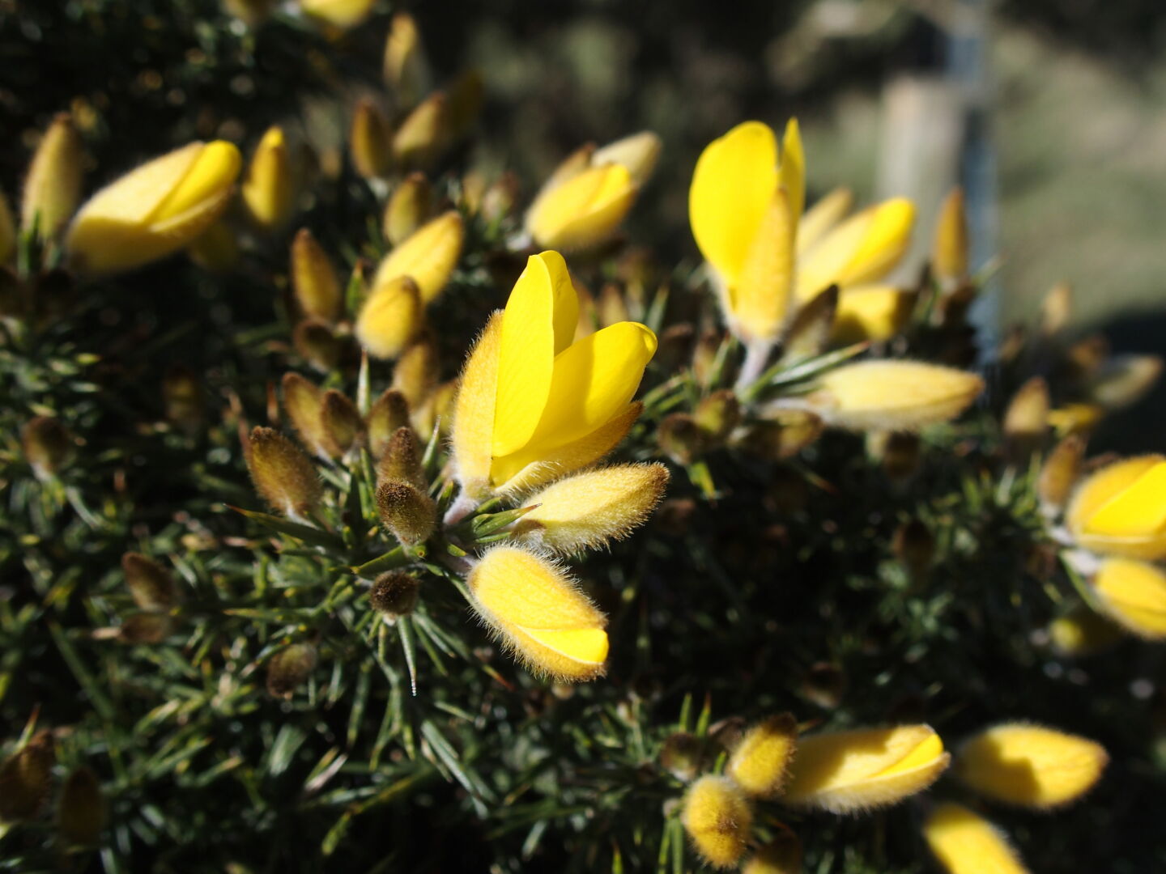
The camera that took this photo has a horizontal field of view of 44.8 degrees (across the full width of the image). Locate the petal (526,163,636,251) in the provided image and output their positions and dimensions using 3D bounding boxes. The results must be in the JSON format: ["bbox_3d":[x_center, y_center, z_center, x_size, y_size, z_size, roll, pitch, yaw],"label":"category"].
[{"bbox_3d":[0.000,-0.024,0.148,0.013,0.007,0.006,-37,0,6],"label":"petal"}]

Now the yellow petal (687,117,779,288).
[{"bbox_3d":[0.014,-0.022,0.132,0.008,0.016,0.004,1,6,11],"label":"yellow petal"}]

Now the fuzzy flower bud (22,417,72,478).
[{"bbox_3d":[-0.056,0.001,0.148,0.005,0.007,0.005,-13,18,0],"label":"fuzzy flower bud"}]

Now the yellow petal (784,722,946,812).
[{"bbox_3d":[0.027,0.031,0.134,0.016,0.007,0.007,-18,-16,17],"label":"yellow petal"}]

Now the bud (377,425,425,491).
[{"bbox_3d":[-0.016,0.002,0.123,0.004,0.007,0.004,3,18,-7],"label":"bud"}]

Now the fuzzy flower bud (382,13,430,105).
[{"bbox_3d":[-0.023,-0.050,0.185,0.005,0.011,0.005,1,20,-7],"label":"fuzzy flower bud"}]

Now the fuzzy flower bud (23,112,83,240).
[{"bbox_3d":[-0.054,-0.027,0.145,0.005,0.013,0.005,15,3,0],"label":"fuzzy flower bud"}]

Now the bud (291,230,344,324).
[{"bbox_3d":[-0.026,-0.016,0.137,0.004,0.009,0.004,-12,12,0],"label":"bud"}]

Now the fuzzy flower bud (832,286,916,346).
[{"bbox_3d":[0.030,-0.013,0.147,0.009,0.006,0.005,-9,0,18],"label":"fuzzy flower bud"}]

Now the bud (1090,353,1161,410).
[{"bbox_3d":[0.067,-0.007,0.175,0.010,0.006,0.006,-30,0,0],"label":"bud"}]

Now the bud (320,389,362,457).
[{"bbox_3d":[-0.022,-0.001,0.127,0.003,0.007,0.003,-16,21,0],"label":"bud"}]

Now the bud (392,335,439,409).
[{"bbox_3d":[-0.017,-0.006,0.140,0.004,0.008,0.004,18,12,0],"label":"bud"}]

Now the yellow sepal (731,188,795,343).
[{"bbox_3d":[0.018,-0.017,0.138,0.005,0.015,0.005,12,3,0],"label":"yellow sepal"}]

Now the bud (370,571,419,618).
[{"bbox_3d":[-0.016,0.014,0.121,0.004,0.006,0.004,-2,63,6],"label":"bud"}]

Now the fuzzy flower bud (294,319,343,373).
[{"bbox_3d":[-0.027,-0.009,0.143,0.004,0.006,0.004,-33,44,-7],"label":"fuzzy flower bud"}]

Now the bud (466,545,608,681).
[{"bbox_3d":[-0.004,0.014,0.110,0.014,0.007,0.006,41,0,19],"label":"bud"}]

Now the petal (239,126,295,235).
[{"bbox_3d":[-0.034,-0.028,0.155,0.005,0.011,0.005,3,3,0],"label":"petal"}]

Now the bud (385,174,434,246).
[{"bbox_3d":[-0.020,-0.026,0.160,0.005,0.008,0.005,16,9,0],"label":"bud"}]

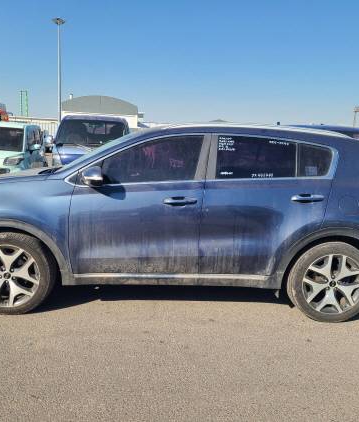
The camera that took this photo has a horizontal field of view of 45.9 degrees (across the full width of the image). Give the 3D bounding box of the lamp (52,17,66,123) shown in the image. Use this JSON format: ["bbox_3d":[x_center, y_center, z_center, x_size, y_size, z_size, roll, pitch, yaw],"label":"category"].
[{"bbox_3d":[-10.590,-10.987,37.270,1.200,11.300,1.200,3,9,0],"label":"lamp"}]

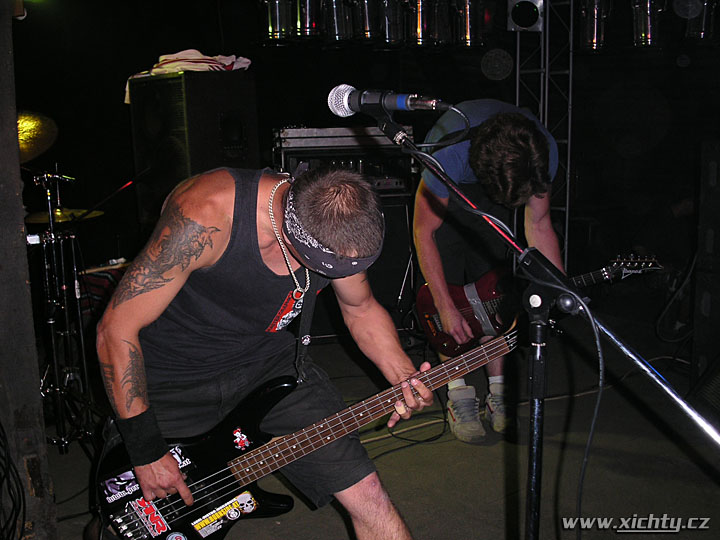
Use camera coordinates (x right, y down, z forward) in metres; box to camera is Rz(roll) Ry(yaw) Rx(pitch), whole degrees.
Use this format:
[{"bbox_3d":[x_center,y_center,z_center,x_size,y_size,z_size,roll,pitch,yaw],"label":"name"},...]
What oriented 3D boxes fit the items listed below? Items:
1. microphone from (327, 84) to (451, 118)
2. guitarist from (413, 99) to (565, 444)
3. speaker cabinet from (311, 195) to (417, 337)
[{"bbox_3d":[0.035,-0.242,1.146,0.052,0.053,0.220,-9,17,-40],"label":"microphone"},{"bbox_3d":[0.420,0.020,2.670,0.540,1.190,0.720,-2,9,-7],"label":"guitarist"},{"bbox_3d":[-0.121,-0.019,4.340,0.760,0.750,0.360,-4,9,-16],"label":"speaker cabinet"}]

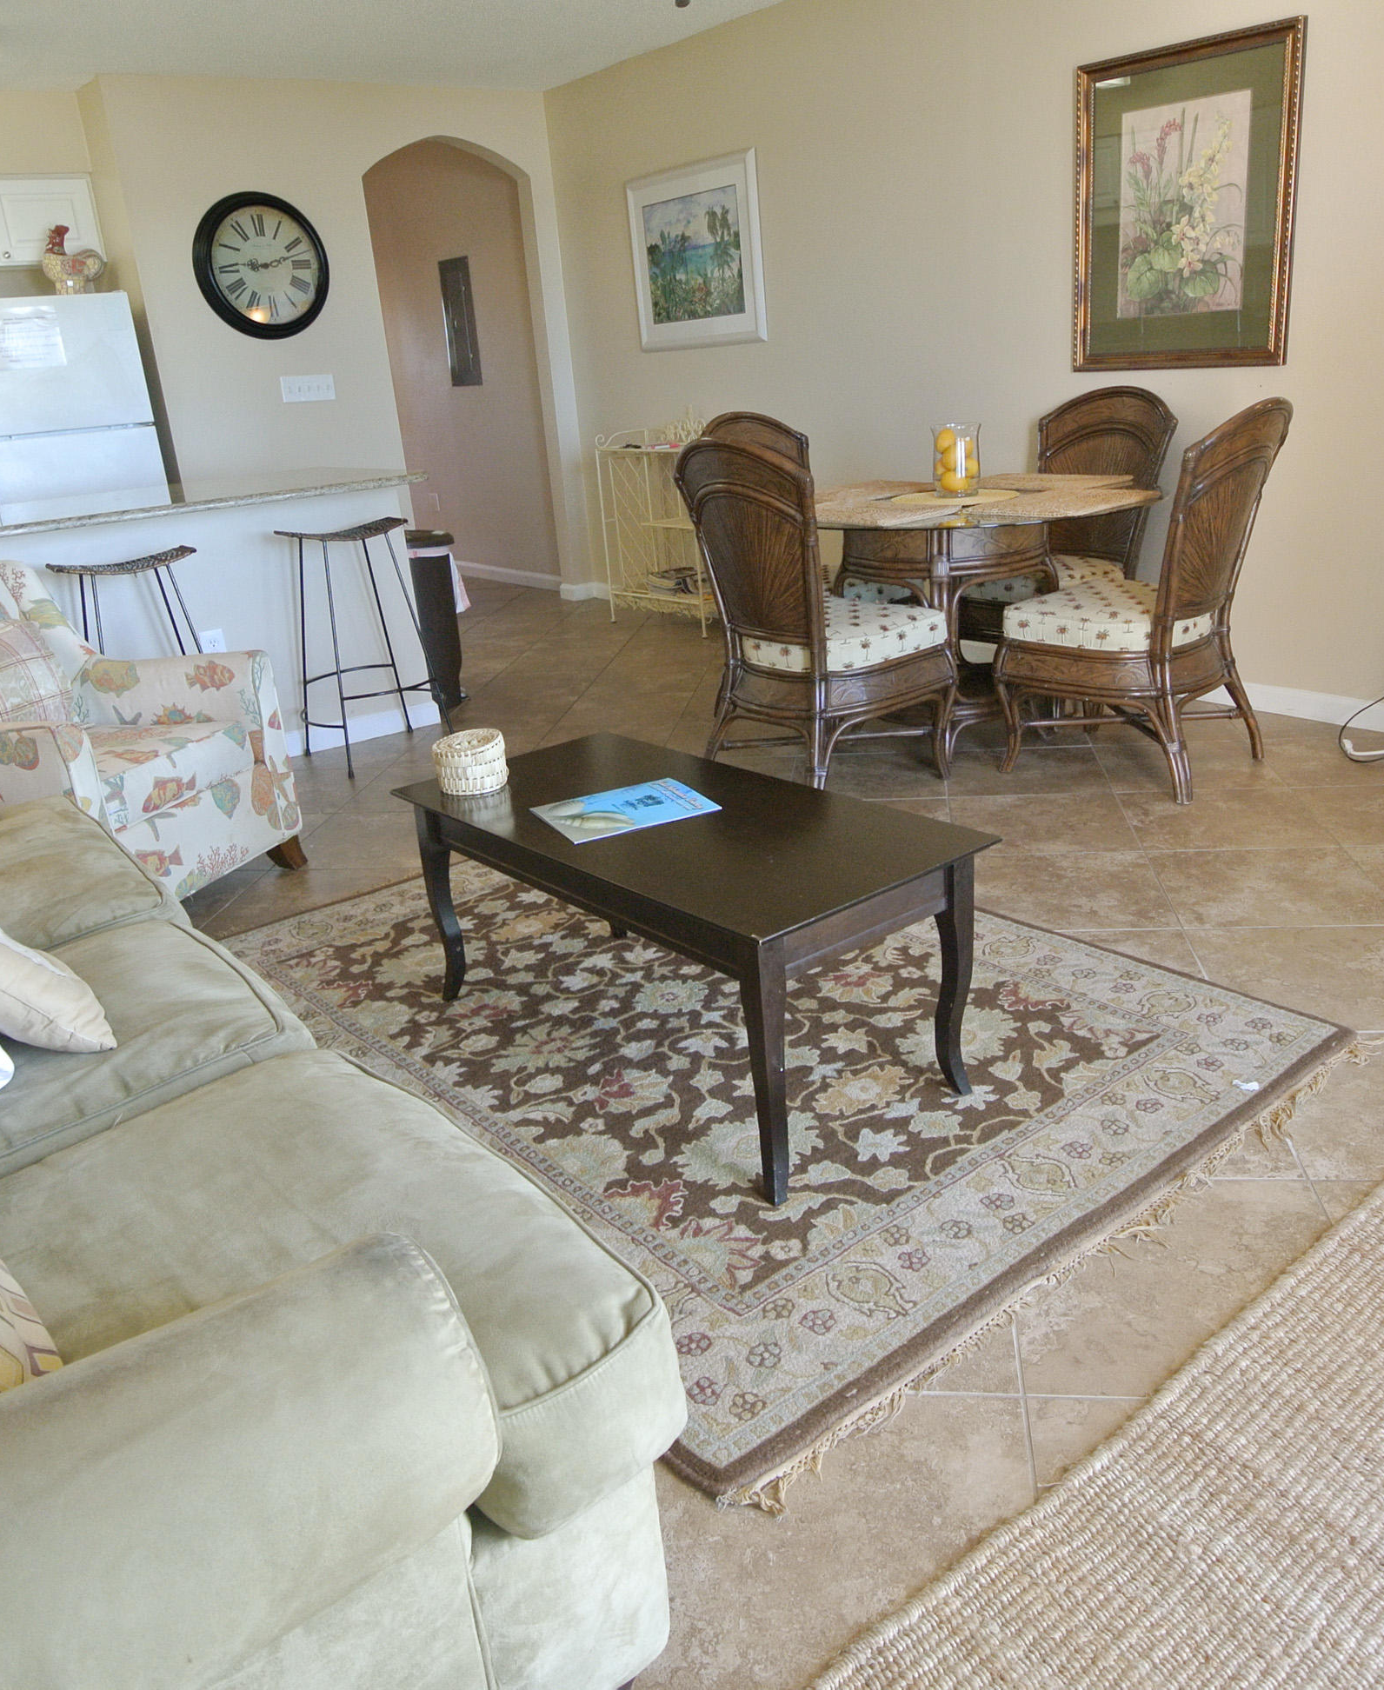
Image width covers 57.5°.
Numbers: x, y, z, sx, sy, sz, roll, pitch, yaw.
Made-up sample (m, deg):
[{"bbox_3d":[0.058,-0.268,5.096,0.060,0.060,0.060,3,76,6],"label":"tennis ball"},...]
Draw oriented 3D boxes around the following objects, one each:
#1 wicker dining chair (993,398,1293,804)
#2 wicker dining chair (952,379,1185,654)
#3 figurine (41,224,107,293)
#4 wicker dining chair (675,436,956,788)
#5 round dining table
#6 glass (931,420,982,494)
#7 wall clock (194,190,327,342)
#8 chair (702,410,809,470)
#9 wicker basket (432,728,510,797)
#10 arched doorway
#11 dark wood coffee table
[{"bbox_3d":[1.236,-0.685,3.404,0.540,1.000,0.650,-22,27,-39],"label":"wicker dining chair"},{"bbox_3d":[1.200,-0.970,4.252,0.630,1.030,0.520,-20,27,-32],"label":"wicker dining chair"},{"bbox_3d":[-2.626,-2.482,5.370,0.130,0.300,0.250,15,28,41],"label":"figurine"},{"bbox_3d":[0.378,-0.675,3.707,0.630,1.030,0.510,-21,27,-34],"label":"wicker dining chair"},{"bbox_3d":[0.804,-0.680,3.832,1.180,0.745,1.180,-4,21,2],"label":"round dining table"},{"bbox_3d":[0.868,-1.265,4.144,0.165,0.210,0.165,-4,22,2],"label":"glass"},{"bbox_3d":[-1.887,-2.556,5.567,0.620,0.620,0.060,-20,26,-35],"label":"wall clock"},{"bbox_3d":[0.428,-0.937,4.226,0.540,1.000,0.650,-20,26,-35],"label":"chair"},{"bbox_3d":[-0.421,-0.154,2.389,0.135,0.080,0.135,-4,21,2],"label":"wicker basket"},{"bbox_3d":[-1.138,-2.345,6.493,0.890,2.260,0.150,-19,26,-31],"label":"arched doorway"},{"bbox_3d":[-0.029,0.152,2.231,0.490,0.440,1.010,-20,26,-35],"label":"dark wood coffee table"}]

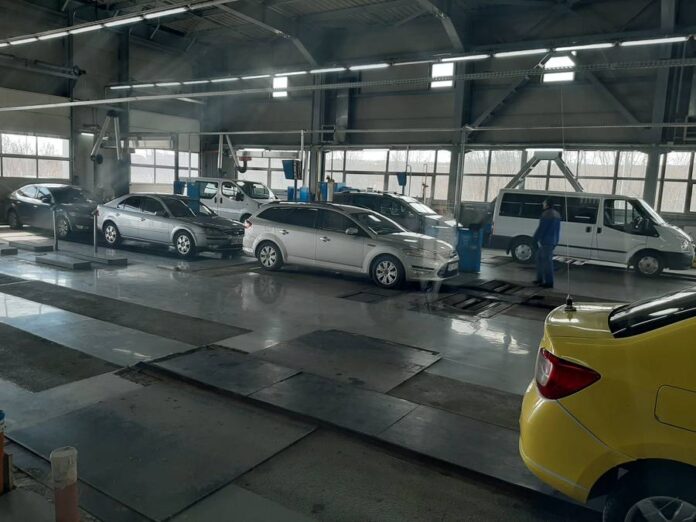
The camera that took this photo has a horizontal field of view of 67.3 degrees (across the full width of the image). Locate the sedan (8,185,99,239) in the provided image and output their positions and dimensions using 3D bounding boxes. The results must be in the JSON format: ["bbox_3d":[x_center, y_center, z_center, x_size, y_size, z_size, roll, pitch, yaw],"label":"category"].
[{"bbox_3d":[-8.894,-1.617,16.385,4.780,1.470,1.840,8,9,31],"label":"sedan"}]

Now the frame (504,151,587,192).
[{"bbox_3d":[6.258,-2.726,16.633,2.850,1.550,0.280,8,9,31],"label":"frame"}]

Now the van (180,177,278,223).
[{"bbox_3d":[-4.473,-2.243,20.691,4.782,1.970,1.904,8,9,31],"label":"van"}]

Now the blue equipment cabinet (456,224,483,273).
[{"bbox_3d":[2.922,-0.302,12.464,0.500,1.100,0.500,8,9,31],"label":"blue equipment cabinet"}]

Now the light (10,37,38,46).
[{"bbox_3d":[-7.831,-5.315,12.618,1.230,0.090,0.120,8,9,31],"label":"light"}]

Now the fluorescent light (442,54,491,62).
[{"bbox_3d":[2.714,-4.717,12.128,1.230,0.090,0.120,8,9,31],"label":"fluorescent light"}]

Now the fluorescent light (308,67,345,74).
[{"bbox_3d":[-0.564,-5.244,14.391,1.240,0.090,0.130,8,9,31],"label":"fluorescent light"}]

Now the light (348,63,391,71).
[{"bbox_3d":[0.564,-5.099,13.704,1.240,0.090,0.130,8,9,31],"label":"light"}]

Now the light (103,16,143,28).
[{"bbox_3d":[-4.622,-4.910,10.764,1.240,0.090,0.130,8,9,31],"label":"light"}]

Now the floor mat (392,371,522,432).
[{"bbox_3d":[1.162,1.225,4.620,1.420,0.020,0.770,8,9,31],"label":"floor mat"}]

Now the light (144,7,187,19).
[{"bbox_3d":[-3.523,-4.797,10.091,1.240,0.090,0.130,8,9,31],"label":"light"}]

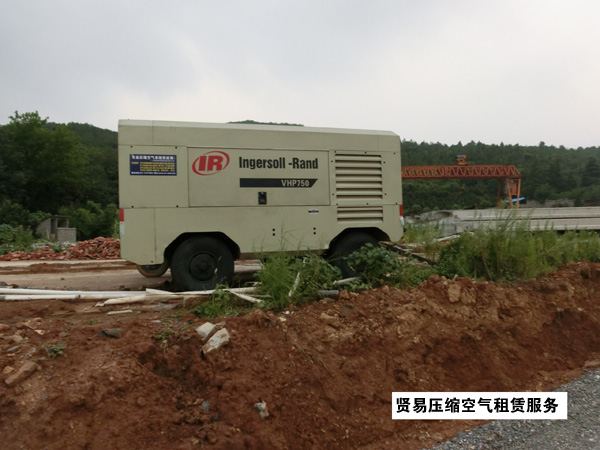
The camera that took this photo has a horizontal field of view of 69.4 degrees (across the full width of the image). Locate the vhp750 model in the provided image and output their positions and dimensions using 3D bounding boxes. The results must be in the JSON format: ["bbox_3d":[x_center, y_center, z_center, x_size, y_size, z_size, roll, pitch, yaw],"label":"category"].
[{"bbox_3d":[-0.616,-0.241,6.862,3.900,2.272,1.950,-1,-1,-15],"label":"vhp750 model"}]

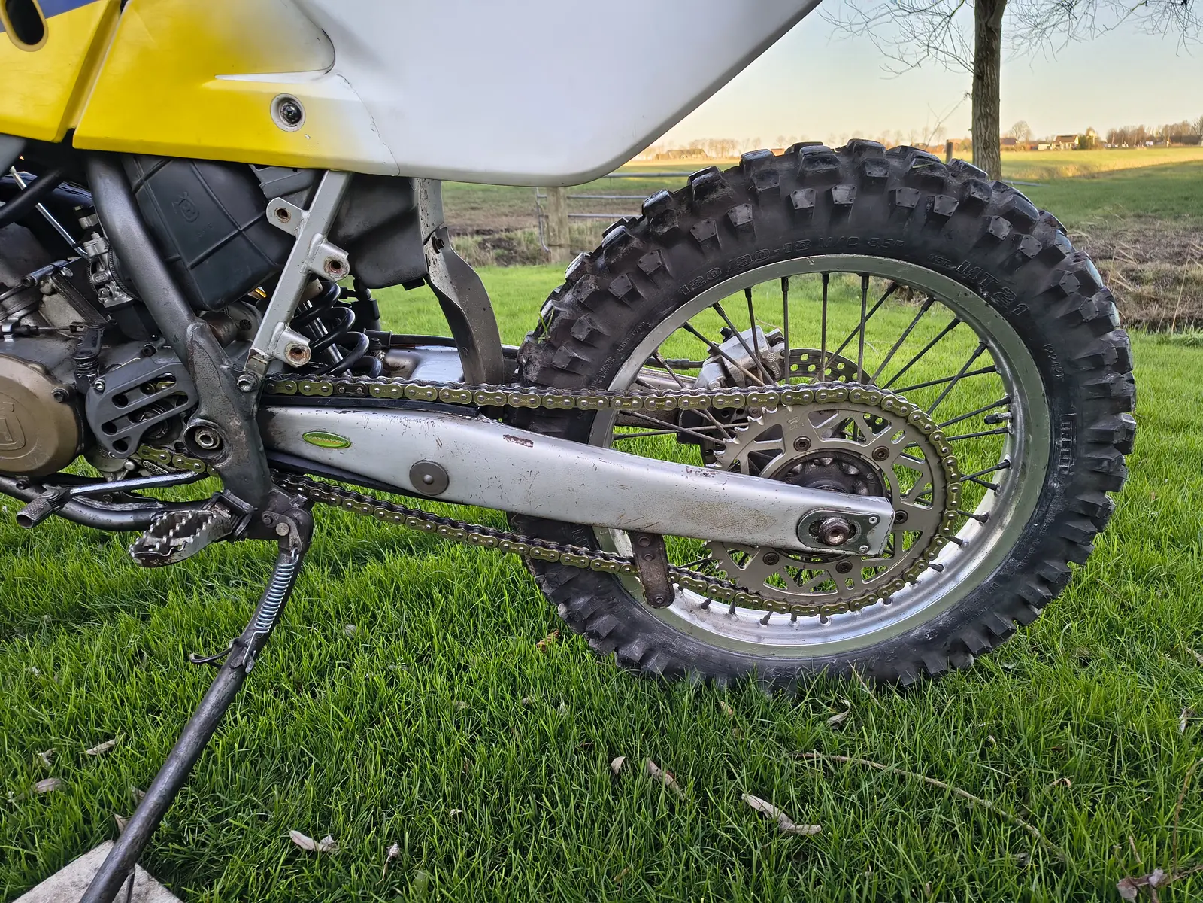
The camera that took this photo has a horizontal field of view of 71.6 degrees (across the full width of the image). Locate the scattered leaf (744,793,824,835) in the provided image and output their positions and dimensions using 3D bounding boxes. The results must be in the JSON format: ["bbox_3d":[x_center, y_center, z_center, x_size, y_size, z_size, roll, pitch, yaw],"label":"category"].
[{"bbox_3d":[0.184,0.369,0.851,0.083,0.012,0.024,11,23,32],"label":"scattered leaf"}]

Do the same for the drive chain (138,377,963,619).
[{"bbox_3d":[-0.056,0.054,0.838,0.827,0.270,0.022,0,28,0],"label":"drive chain"}]

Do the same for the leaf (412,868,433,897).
[{"bbox_3d":[-0.168,0.403,0.780,0.016,0.010,0.024,5,20,17],"label":"leaf"}]

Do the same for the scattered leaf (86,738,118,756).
[{"bbox_3d":[-0.584,0.345,0.975,0.013,0.010,0.033,14,25,38],"label":"scattered leaf"}]

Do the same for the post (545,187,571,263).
[{"bbox_3d":[-0.316,-1.883,5.918,0.145,1.100,0.145,-1,19,0],"label":"post"}]

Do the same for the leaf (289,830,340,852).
[{"bbox_3d":[-0.286,0.388,0.831,0.056,0.012,0.017,6,21,20],"label":"leaf"}]

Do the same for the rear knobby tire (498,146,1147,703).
[{"bbox_3d":[0.225,0.016,0.916,0.673,0.673,0.125,-1,28,1],"label":"rear knobby tire"}]

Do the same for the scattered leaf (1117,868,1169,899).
[{"bbox_3d":[0.493,0.394,0.759,0.047,0.016,0.028,-5,20,-11],"label":"scattered leaf"}]

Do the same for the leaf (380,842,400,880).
[{"bbox_3d":[-0.204,0.396,0.805,0.015,0.012,0.040,-1,19,3],"label":"leaf"}]

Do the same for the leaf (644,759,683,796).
[{"bbox_3d":[0.067,0.353,0.905,0.016,0.011,0.062,-12,22,-27],"label":"leaf"}]

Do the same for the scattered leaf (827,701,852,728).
[{"bbox_3d":[0.285,0.315,0.999,0.016,0.012,0.043,16,26,41],"label":"scattered leaf"}]

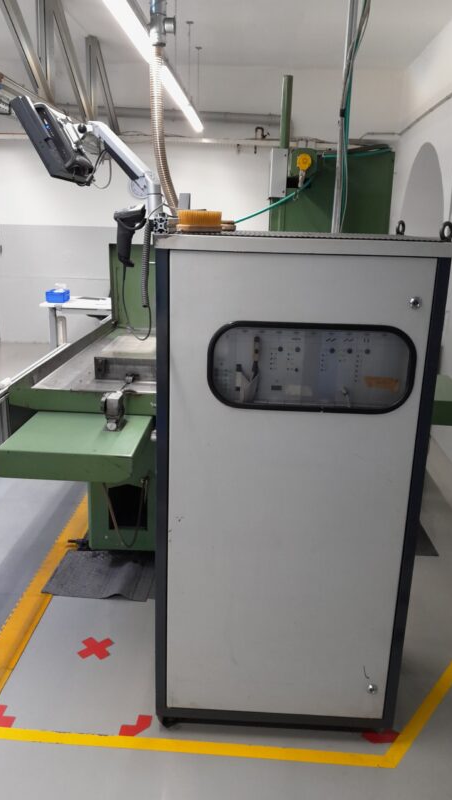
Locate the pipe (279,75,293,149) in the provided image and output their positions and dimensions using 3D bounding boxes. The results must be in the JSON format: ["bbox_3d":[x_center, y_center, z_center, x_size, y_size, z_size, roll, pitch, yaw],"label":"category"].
[{"bbox_3d":[0.319,-1.526,3.196,0.052,0.365,0.052,2,16,1],"label":"pipe"}]

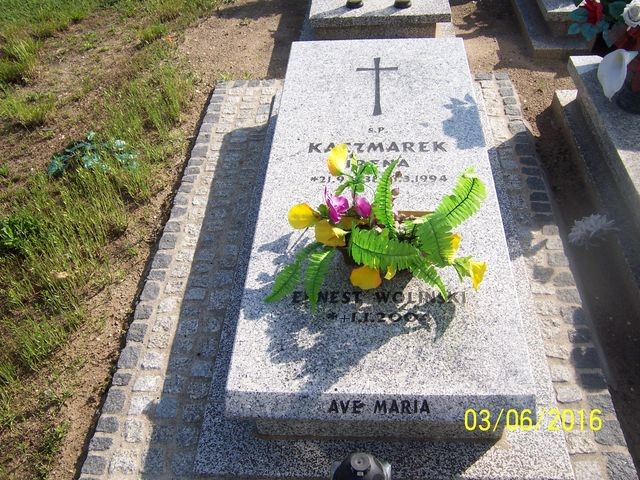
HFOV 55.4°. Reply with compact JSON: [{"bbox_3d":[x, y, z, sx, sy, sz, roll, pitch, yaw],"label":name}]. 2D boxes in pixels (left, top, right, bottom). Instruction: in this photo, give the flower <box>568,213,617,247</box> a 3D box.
[{"bbox_3d":[0.972,-0.037,2.177,0.140,0.080,0.130,0,44,4],"label":"flower"}]

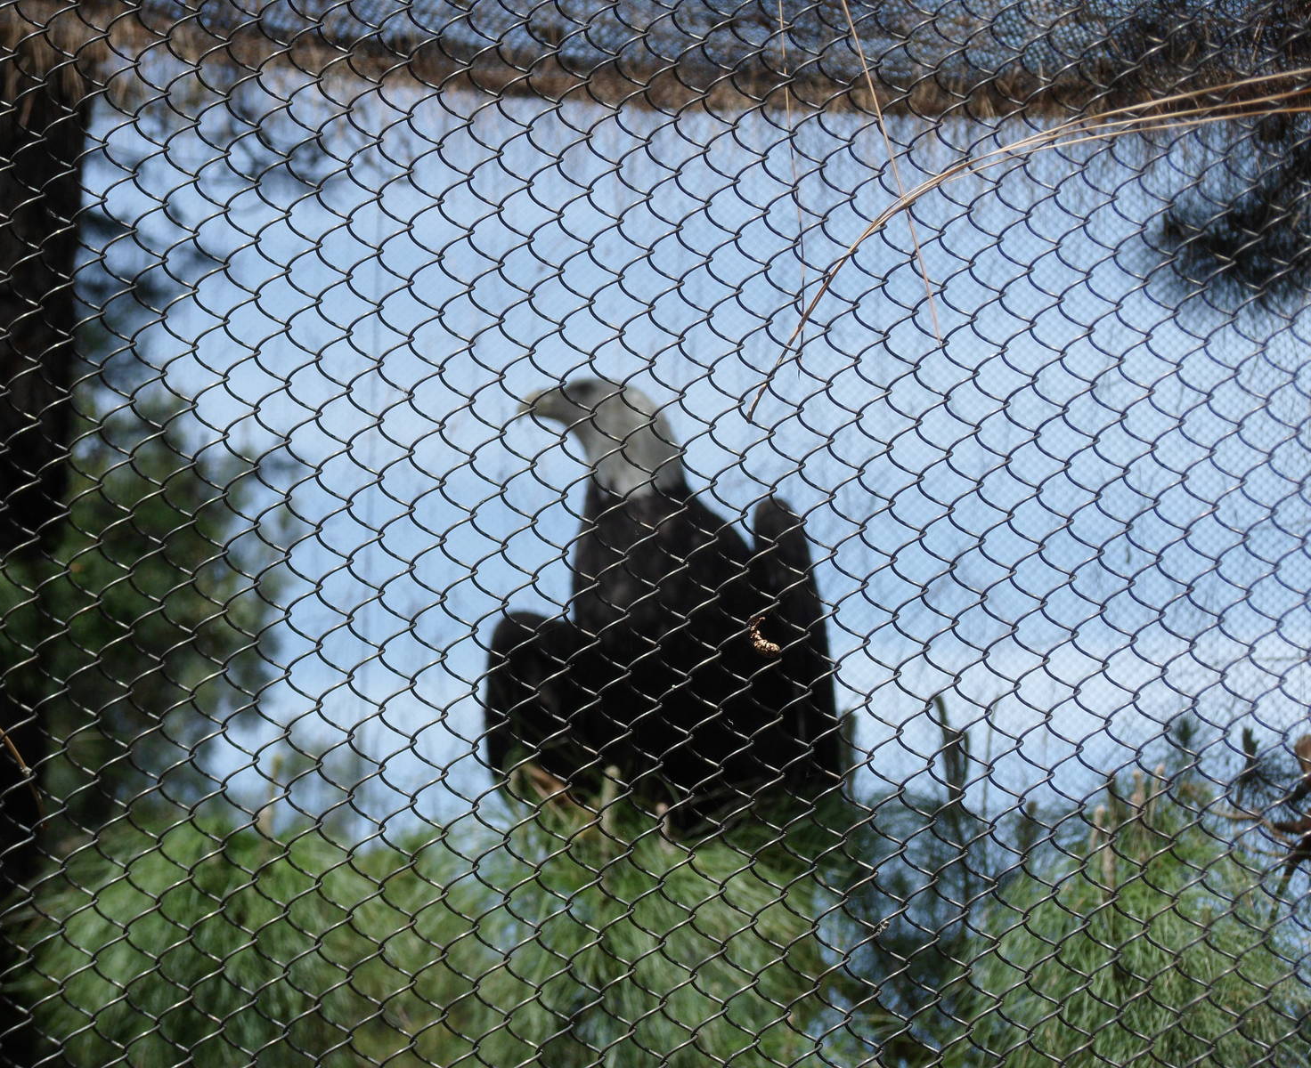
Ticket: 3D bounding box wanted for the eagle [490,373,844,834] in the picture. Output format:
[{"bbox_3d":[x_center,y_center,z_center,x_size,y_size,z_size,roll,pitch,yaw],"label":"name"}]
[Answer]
[{"bbox_3d":[0.020,0.100,6.200,0.430,0.570,0.480,-8,-18,29],"label":"eagle"}]

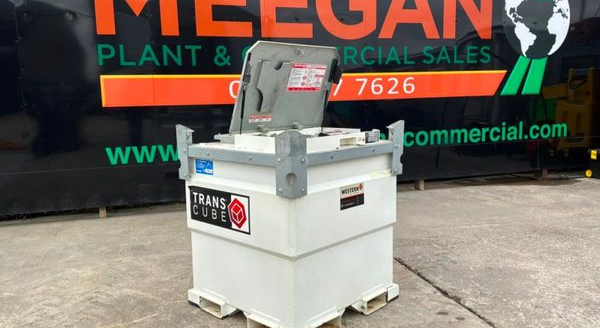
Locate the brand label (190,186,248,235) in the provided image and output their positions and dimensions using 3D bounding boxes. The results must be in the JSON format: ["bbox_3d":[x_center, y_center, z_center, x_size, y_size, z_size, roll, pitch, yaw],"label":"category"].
[{"bbox_3d":[-0.565,0.312,3.344,0.679,0.248,0.010,5,9,44],"label":"brand label"}]

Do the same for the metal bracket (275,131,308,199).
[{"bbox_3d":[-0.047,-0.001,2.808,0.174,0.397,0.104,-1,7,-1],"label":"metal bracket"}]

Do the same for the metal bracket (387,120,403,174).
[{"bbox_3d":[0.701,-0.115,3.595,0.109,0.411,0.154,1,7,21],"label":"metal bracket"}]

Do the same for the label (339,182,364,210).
[{"bbox_3d":[0.355,0.215,3.242,0.010,0.151,0.258,5,9,44],"label":"label"}]

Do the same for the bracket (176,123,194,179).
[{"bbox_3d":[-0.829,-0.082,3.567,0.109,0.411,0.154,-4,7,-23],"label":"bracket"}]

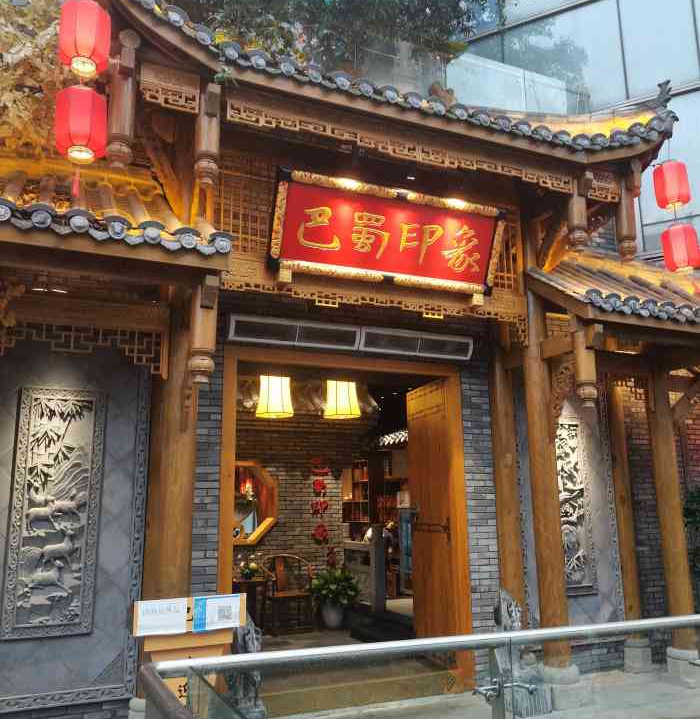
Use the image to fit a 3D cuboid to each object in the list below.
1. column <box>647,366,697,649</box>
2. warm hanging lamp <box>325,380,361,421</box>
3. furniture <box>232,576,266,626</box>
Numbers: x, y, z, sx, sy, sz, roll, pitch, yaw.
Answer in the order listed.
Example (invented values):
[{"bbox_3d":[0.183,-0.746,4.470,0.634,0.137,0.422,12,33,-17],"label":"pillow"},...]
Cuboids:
[{"bbox_3d":[3.074,1.354,6.716,0.202,2.688,0.202,5,-12,-24],"label":"column"},{"bbox_3d":[-0.083,0.455,7.898,0.420,0.390,0.420,0,-11,0],"label":"warm hanging lamp"},{"bbox_3d":[-1.326,3.063,8.644,0.470,0.630,0.454,5,-12,-24],"label":"furniture"}]

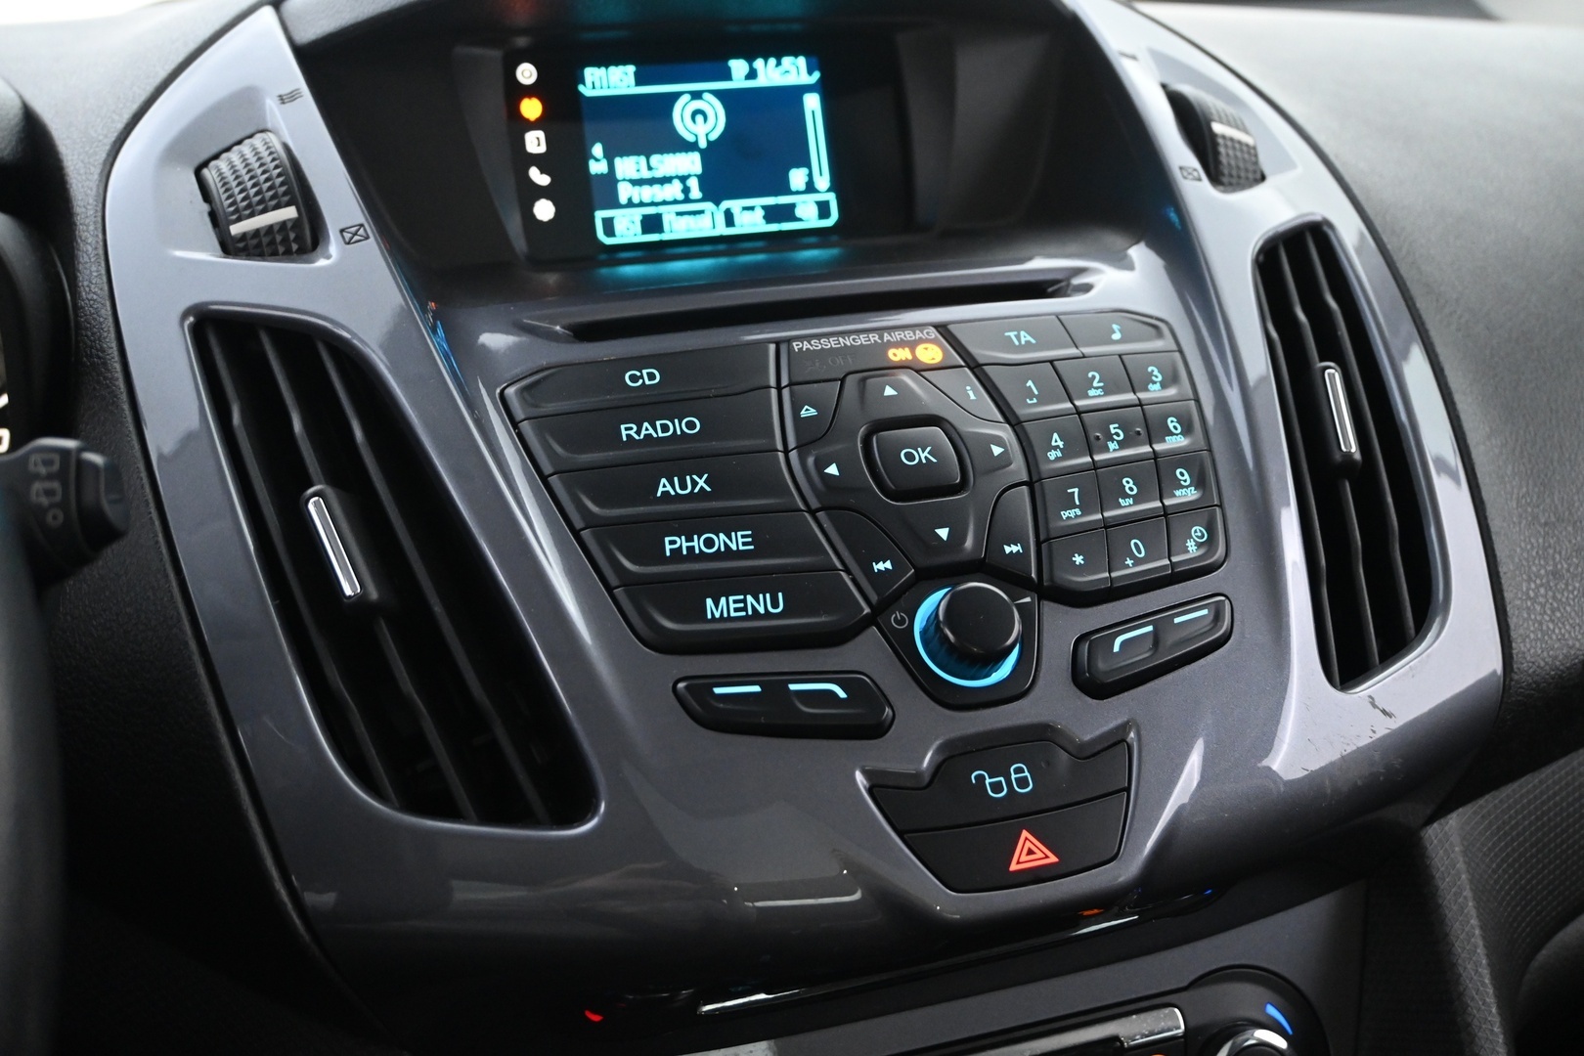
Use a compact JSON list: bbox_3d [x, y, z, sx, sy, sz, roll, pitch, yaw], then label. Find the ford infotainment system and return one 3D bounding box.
[{"bbox_3d":[-0.025,-0.117,0.485,0.122,0.061,0.015,-7,1,-16],"label":"ford infotainment system"}]

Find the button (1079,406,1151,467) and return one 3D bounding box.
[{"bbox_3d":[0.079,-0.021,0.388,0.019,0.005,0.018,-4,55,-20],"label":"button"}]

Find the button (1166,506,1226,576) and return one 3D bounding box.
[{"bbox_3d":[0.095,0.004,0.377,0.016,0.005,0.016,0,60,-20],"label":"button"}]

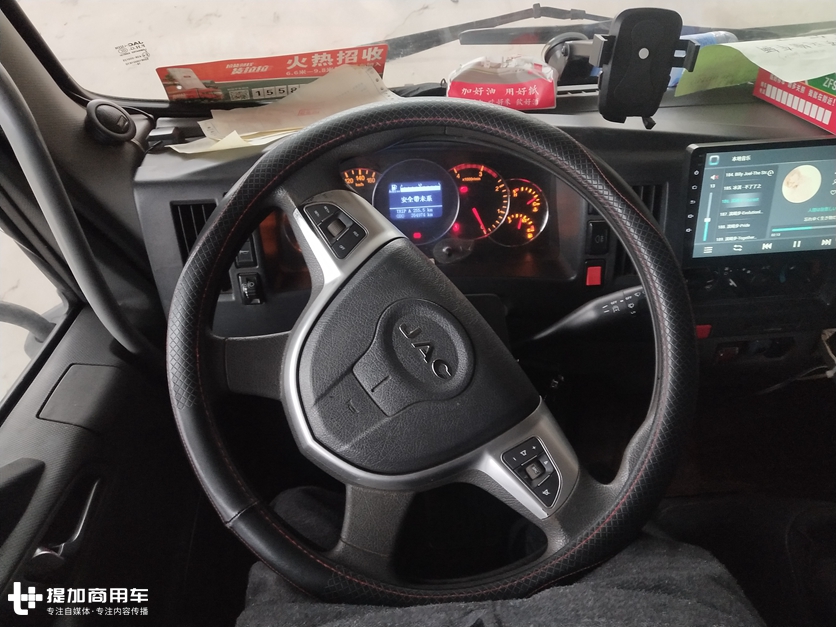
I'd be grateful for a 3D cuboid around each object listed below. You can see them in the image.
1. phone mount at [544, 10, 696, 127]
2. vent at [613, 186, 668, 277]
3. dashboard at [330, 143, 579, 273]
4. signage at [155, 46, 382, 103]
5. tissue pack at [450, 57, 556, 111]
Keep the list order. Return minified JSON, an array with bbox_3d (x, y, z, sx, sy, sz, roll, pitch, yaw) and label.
[{"bbox_3d":[0.226,-0.288,0.861,0.135,0.123,0.229,9,15,0],"label":"phone mount"},{"bbox_3d":[0.265,-0.099,0.860,0.058,0.113,0.028,-2,22,1],"label":"vent"},{"bbox_3d":[0.017,-0.127,0.860,0.345,0.147,0.060,-2,14,0],"label":"dashboard"},{"bbox_3d":[-0.190,-0.328,1.005,0.310,0.094,0.010,-8,68,-10],"label":"signage"},{"bbox_3d":[0.110,-0.309,0.965,0.140,0.053,0.090,-2,37,0],"label":"tissue pack"}]

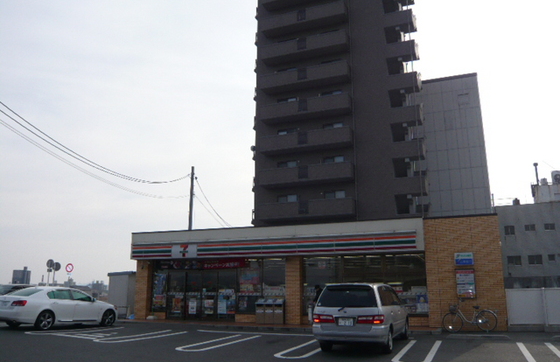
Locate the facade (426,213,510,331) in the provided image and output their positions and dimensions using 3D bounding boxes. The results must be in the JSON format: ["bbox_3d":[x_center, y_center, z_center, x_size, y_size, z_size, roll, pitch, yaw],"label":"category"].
[{"bbox_3d":[6.474,3.171,15.899,2.450,3.900,0.500,-5,-14,22],"label":"facade"}]

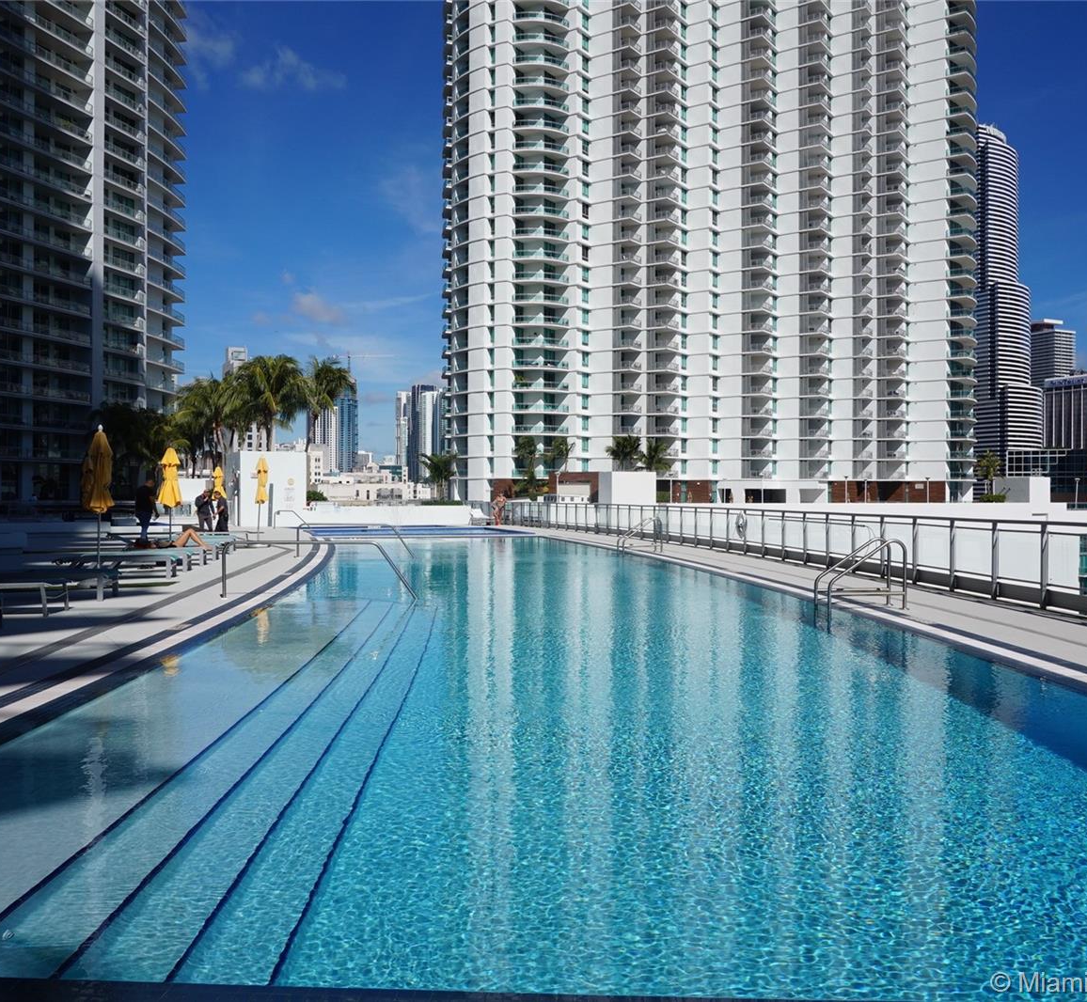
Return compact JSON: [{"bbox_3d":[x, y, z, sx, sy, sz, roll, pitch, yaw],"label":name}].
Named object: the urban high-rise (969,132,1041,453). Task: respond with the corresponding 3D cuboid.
[{"bbox_3d":[204.000,-70.000,445.000,50.000,192.000,50.000,0,0,-23],"label":"urban high-rise"}]

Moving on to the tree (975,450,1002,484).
[{"bbox_3d":[62.000,-3.900,140.000,3.700,6.300,3.700,0,0,0],"label":"tree"}]

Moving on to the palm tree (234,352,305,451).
[{"bbox_3d":[-15.329,-4.560,56.000,3.940,7.280,3.940,0,0,0],"label":"palm tree"}]

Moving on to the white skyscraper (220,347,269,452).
[{"bbox_3d":[-156.000,-27.000,537.000,23.000,104.000,26.000,0,0,-24],"label":"white skyscraper"}]

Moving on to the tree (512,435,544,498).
[{"bbox_3d":[-1.900,-3.800,122.000,3.500,8.000,3.500,0,0,0],"label":"tree"}]

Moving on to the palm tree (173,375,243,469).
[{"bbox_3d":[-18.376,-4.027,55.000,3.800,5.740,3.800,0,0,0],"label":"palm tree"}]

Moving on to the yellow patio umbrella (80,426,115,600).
[{"bbox_3d":[-6.683,0.100,15.100,0.470,2.510,0.470,0,0,0],"label":"yellow patio umbrella"}]

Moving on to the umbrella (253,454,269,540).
[{"bbox_3d":[-8.740,-0.080,31.000,0.440,2.630,0.440,0,0,0],"label":"umbrella"}]

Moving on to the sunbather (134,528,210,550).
[{"bbox_3d":[-7.410,0.750,19.900,1.520,0.420,0.450,0,0,2],"label":"sunbather"}]

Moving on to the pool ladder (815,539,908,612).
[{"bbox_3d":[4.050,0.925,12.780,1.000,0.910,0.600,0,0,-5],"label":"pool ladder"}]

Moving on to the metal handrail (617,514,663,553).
[{"bbox_3d":[2.520,0.884,26.060,1.080,0.920,0.570,0,0,-10],"label":"metal handrail"}]

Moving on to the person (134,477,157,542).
[{"bbox_3d":[-9.900,0.365,25.000,0.500,1.800,0.500,0,0,-3],"label":"person"}]

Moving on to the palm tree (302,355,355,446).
[{"bbox_3d":[-11.981,-4.527,56.000,3.020,7.220,3.020,0,0,0],"label":"palm tree"}]

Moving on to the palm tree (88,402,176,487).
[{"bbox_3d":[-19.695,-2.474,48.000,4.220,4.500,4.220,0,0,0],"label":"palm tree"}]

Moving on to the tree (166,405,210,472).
[{"bbox_3d":[-21.000,-2.500,60.000,3.400,6.300,3.400,0,0,0],"label":"tree"}]

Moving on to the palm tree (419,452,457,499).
[{"bbox_3d":[-11.017,-2.461,105.000,3.940,5.410,3.940,0,0,0],"label":"palm tree"}]

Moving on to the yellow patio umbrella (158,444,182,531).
[{"bbox_3d":[-8.040,0.085,21.600,0.490,2.510,0.490,0,0,0],"label":"yellow patio umbrella"}]

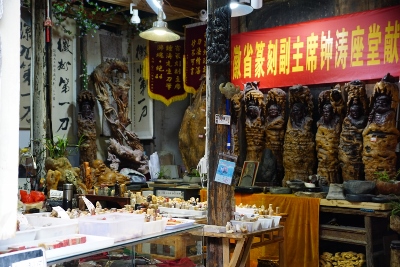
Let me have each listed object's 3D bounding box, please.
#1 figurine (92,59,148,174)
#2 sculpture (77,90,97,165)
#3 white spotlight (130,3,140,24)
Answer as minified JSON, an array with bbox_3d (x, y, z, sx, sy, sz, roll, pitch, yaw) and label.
[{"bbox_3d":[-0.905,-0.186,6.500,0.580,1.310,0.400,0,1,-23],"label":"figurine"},{"bbox_3d":[-1.247,-0.038,6.350,0.210,0.870,0.210,0,1,-23],"label":"sculpture"},{"bbox_3d":[-0.558,-1.038,5.000,0.085,0.190,0.100,-1,2,-30],"label":"white spotlight"}]

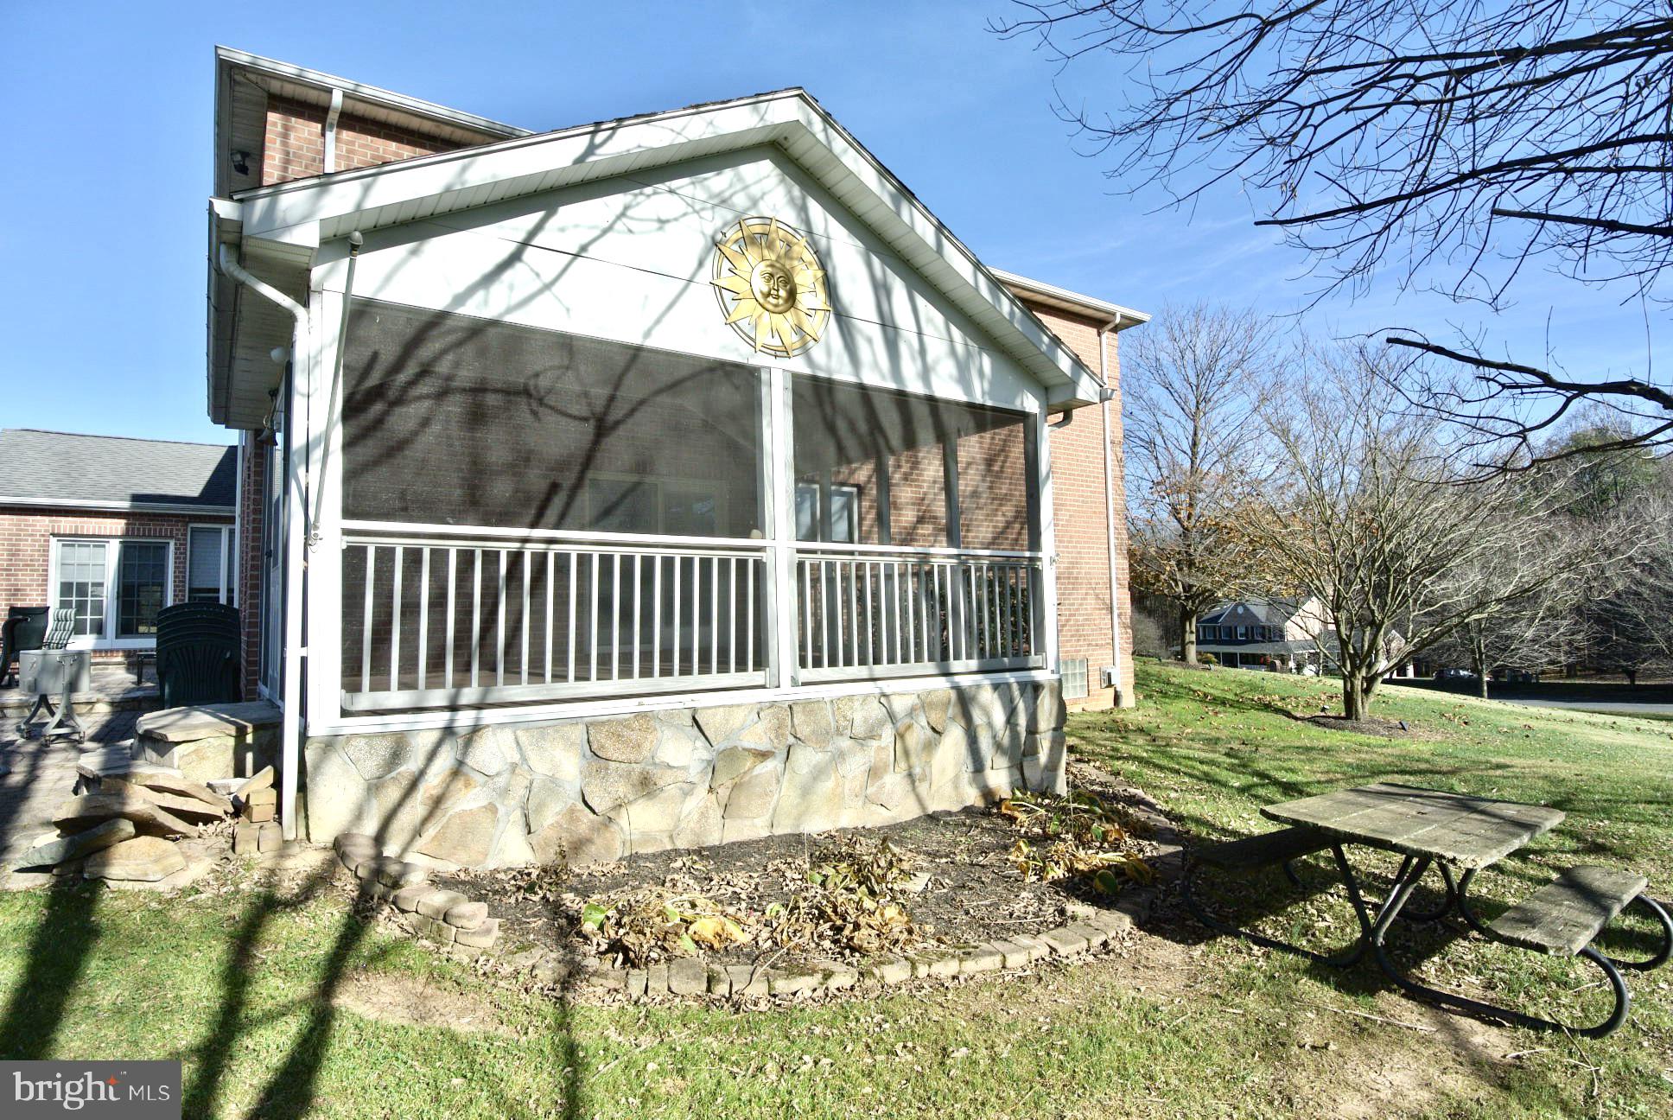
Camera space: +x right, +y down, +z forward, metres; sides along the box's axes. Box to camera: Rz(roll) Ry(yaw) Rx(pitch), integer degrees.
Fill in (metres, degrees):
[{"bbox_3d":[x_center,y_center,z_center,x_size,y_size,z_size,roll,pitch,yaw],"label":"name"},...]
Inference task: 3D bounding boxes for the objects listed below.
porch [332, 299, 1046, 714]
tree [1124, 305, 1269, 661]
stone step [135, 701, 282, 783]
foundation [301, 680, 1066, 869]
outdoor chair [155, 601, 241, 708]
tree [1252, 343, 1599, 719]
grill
[{"bbox_3d":[-1.433,-0.082,7.188,5.150,2.200,3.800,2,-5,-32],"label":"porch"},{"bbox_3d":[12.040,-2.621,28.000,5.500,11.800,5.500,-3,-5,24],"label":"tree"},{"bbox_3d":[-3.849,1.135,5.172,0.780,0.320,1.700,2,-5,-32],"label":"stone step"},{"bbox_3d":[-1.382,1.493,7.074,5.300,0.870,3.900,2,-5,-32],"label":"foundation"},{"bbox_3d":[-5.118,0.878,6.706,0.570,1.060,0.660,2,-5,-32],"label":"outdoor chair"},{"bbox_3d":[9.366,-0.358,13.500,4.700,5.900,4.700,-4,-5,34],"label":"tree"},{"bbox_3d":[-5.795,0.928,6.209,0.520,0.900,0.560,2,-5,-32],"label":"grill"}]

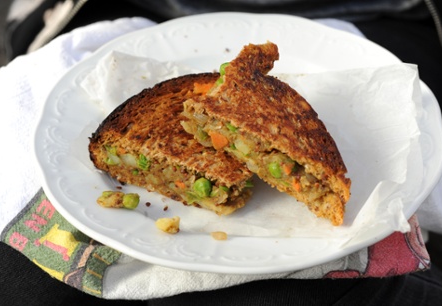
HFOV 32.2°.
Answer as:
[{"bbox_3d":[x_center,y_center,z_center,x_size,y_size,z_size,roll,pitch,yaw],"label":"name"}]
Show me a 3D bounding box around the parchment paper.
[{"bbox_3d":[0.009,-0.014,0.469,0.220,0.033,0.165,5,41,9],"label":"parchment paper"}]

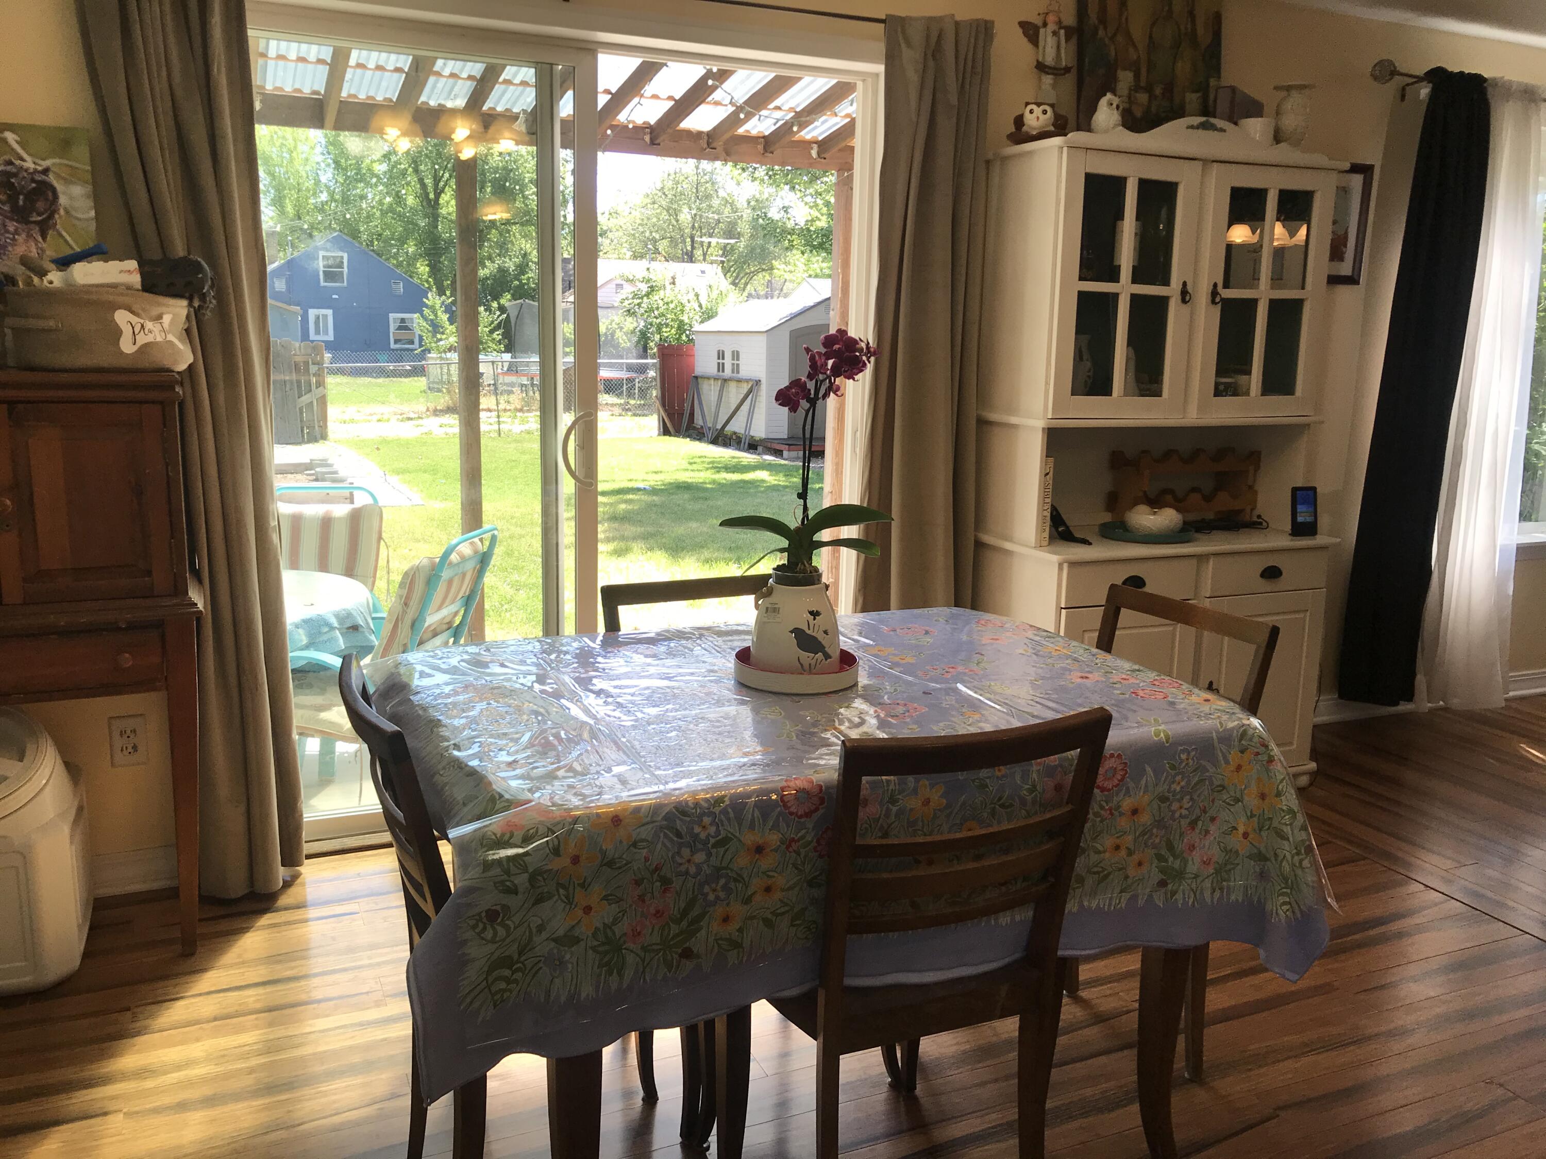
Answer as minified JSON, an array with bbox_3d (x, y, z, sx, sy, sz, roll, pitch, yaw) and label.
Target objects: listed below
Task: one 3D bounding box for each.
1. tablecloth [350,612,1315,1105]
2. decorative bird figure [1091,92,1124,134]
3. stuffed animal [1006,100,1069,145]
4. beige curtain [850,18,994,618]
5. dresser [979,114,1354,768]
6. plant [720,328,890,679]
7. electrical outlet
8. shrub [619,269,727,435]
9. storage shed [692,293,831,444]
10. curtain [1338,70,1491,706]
[{"bbox_3d":[0.051,0.351,1.974,1.270,0.385,0.900,-4,12,-24],"label":"tablecloth"},{"bbox_3d":[0.887,-1.226,3.341,0.100,0.147,0.105,-5,12,-28],"label":"decorative bird figure"},{"bbox_3d":[0.724,-1.231,3.389,0.160,0.130,0.110,4,11,14],"label":"stuffed animal"},{"bbox_3d":[0.418,-0.432,3.465,0.390,2.120,0.130,-4,12,-24],"label":"beige curtain"},{"bbox_3d":[1.150,-0.324,3.670,1.030,1.900,0.430,-4,12,-24],"label":"dresser"},{"bbox_3d":[0.052,-0.116,1.939,0.267,0.539,0.210,1,11,0],"label":"plant"},{"bbox_3d":[-1.484,0.373,2.880,0.075,0.120,0.010,-4,12,-24],"label":"electrical outlet"},{"bbox_3d":[-2.181,-4.951,27.059,2.382,3.207,2.300,1,11,0],"label":"shrub"},{"bbox_3d":[0.260,-3.900,22.680,2.420,2.360,3.200,-4,12,-24],"label":"storage shed"},{"bbox_3d":[2.171,-0.591,4.247,0.360,2.160,0.110,-4,12,-24],"label":"curtain"}]

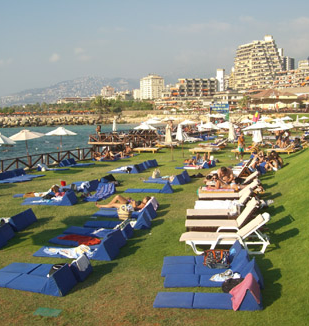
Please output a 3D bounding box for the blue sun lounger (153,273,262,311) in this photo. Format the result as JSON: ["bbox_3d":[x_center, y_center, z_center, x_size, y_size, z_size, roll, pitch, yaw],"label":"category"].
[{"bbox_3d":[0.979,2.349,8.730,1.930,0.412,0.628,0,7,7],"label":"blue sun lounger"}]

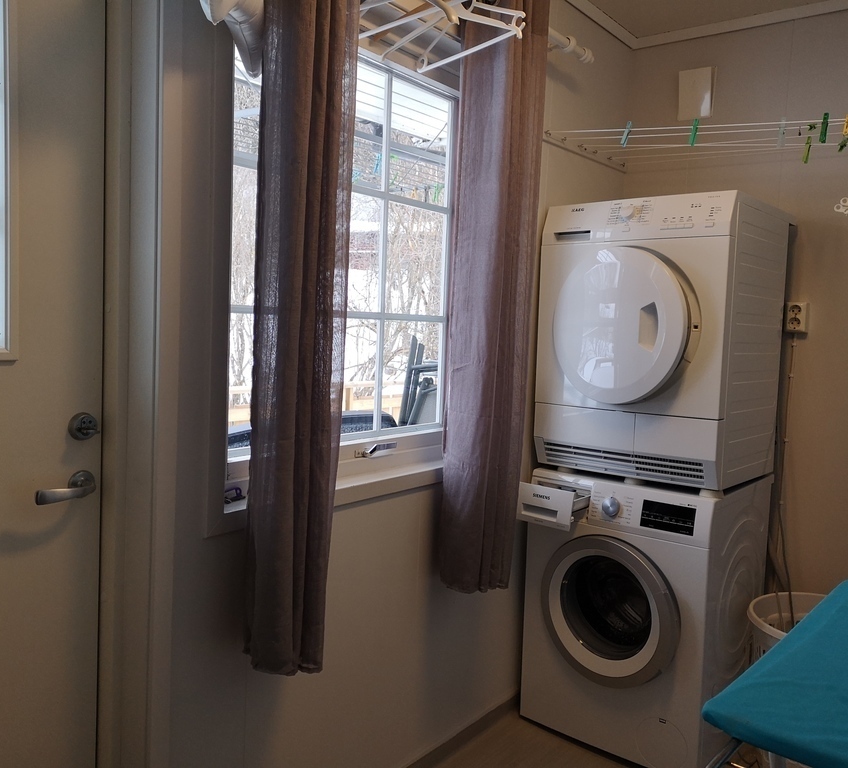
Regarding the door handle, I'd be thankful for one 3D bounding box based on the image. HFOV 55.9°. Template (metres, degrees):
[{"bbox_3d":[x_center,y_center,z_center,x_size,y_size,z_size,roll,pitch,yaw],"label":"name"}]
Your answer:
[{"bbox_3d":[-0.631,0.189,1.417,0.058,0.053,0.137,5,5,37],"label":"door handle"}]

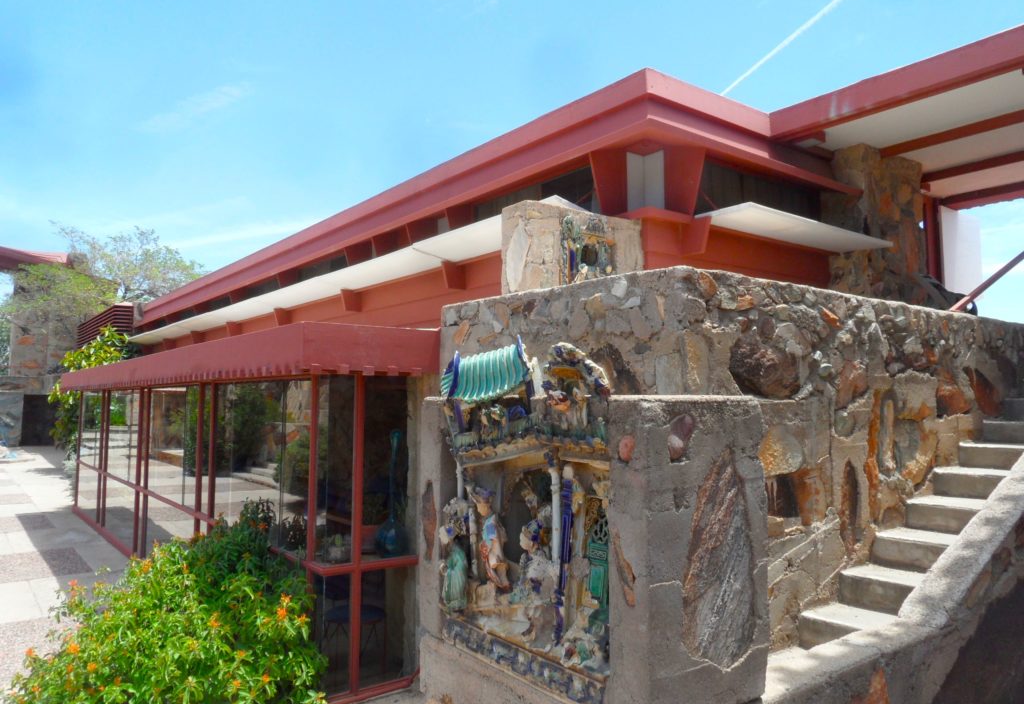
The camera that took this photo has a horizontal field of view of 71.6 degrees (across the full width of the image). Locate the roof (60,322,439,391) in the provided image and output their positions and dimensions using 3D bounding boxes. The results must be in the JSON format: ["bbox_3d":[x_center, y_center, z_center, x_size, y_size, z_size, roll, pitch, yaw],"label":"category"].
[{"bbox_3d":[-4.055,0.280,8.437,1.050,0.310,10.370,4,-5,-39],"label":"roof"}]

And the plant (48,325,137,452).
[{"bbox_3d":[-7.650,0.765,12.946,1.170,2.380,1.200,4,-5,-39],"label":"plant"}]

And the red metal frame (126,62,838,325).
[{"bbox_3d":[-2.805,-1.163,11.357,2.700,0.450,15.150,4,-5,-39],"label":"red metal frame"}]

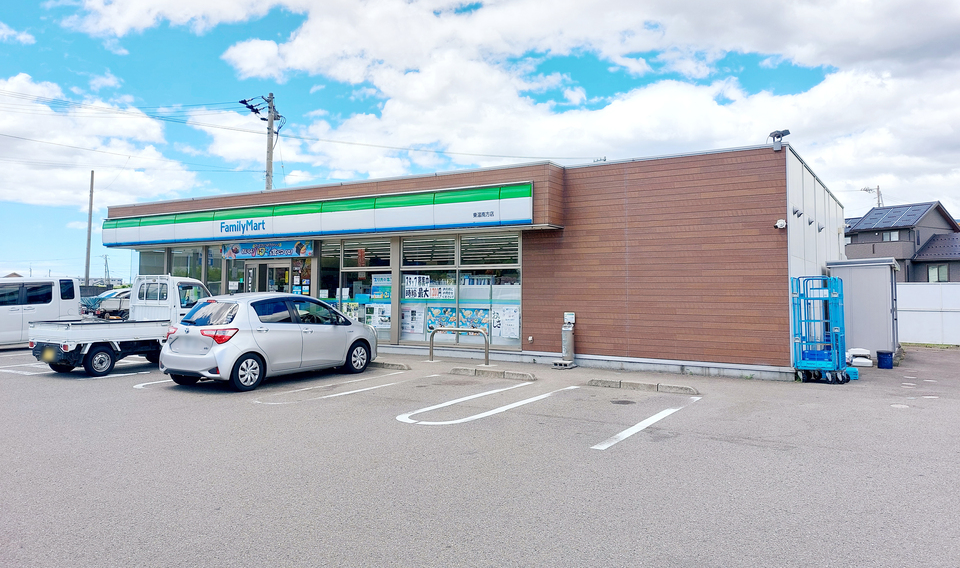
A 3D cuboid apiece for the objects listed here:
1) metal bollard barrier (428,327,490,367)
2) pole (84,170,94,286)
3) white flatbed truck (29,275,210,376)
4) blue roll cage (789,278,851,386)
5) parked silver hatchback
[{"bbox_3d":[-0.450,1.330,14.320,1.530,0.760,0.075,0,0,33],"label":"metal bollard barrier"},{"bbox_3d":[-26.400,-2.980,45.000,0.290,9.400,0.290,3,0,32],"label":"pole"},{"bbox_3d":[-6.870,0.770,13.450,1.475,1.870,3.395,0,0,32],"label":"white flatbed truck"},{"bbox_3d":[5.700,0.745,11.180,0.700,1.720,0.820,0,0,32],"label":"blue roll cage"},{"bbox_3d":[-3.610,0.940,12.080,1.695,1.500,3.945,0,0,33],"label":"parked silver hatchback"}]

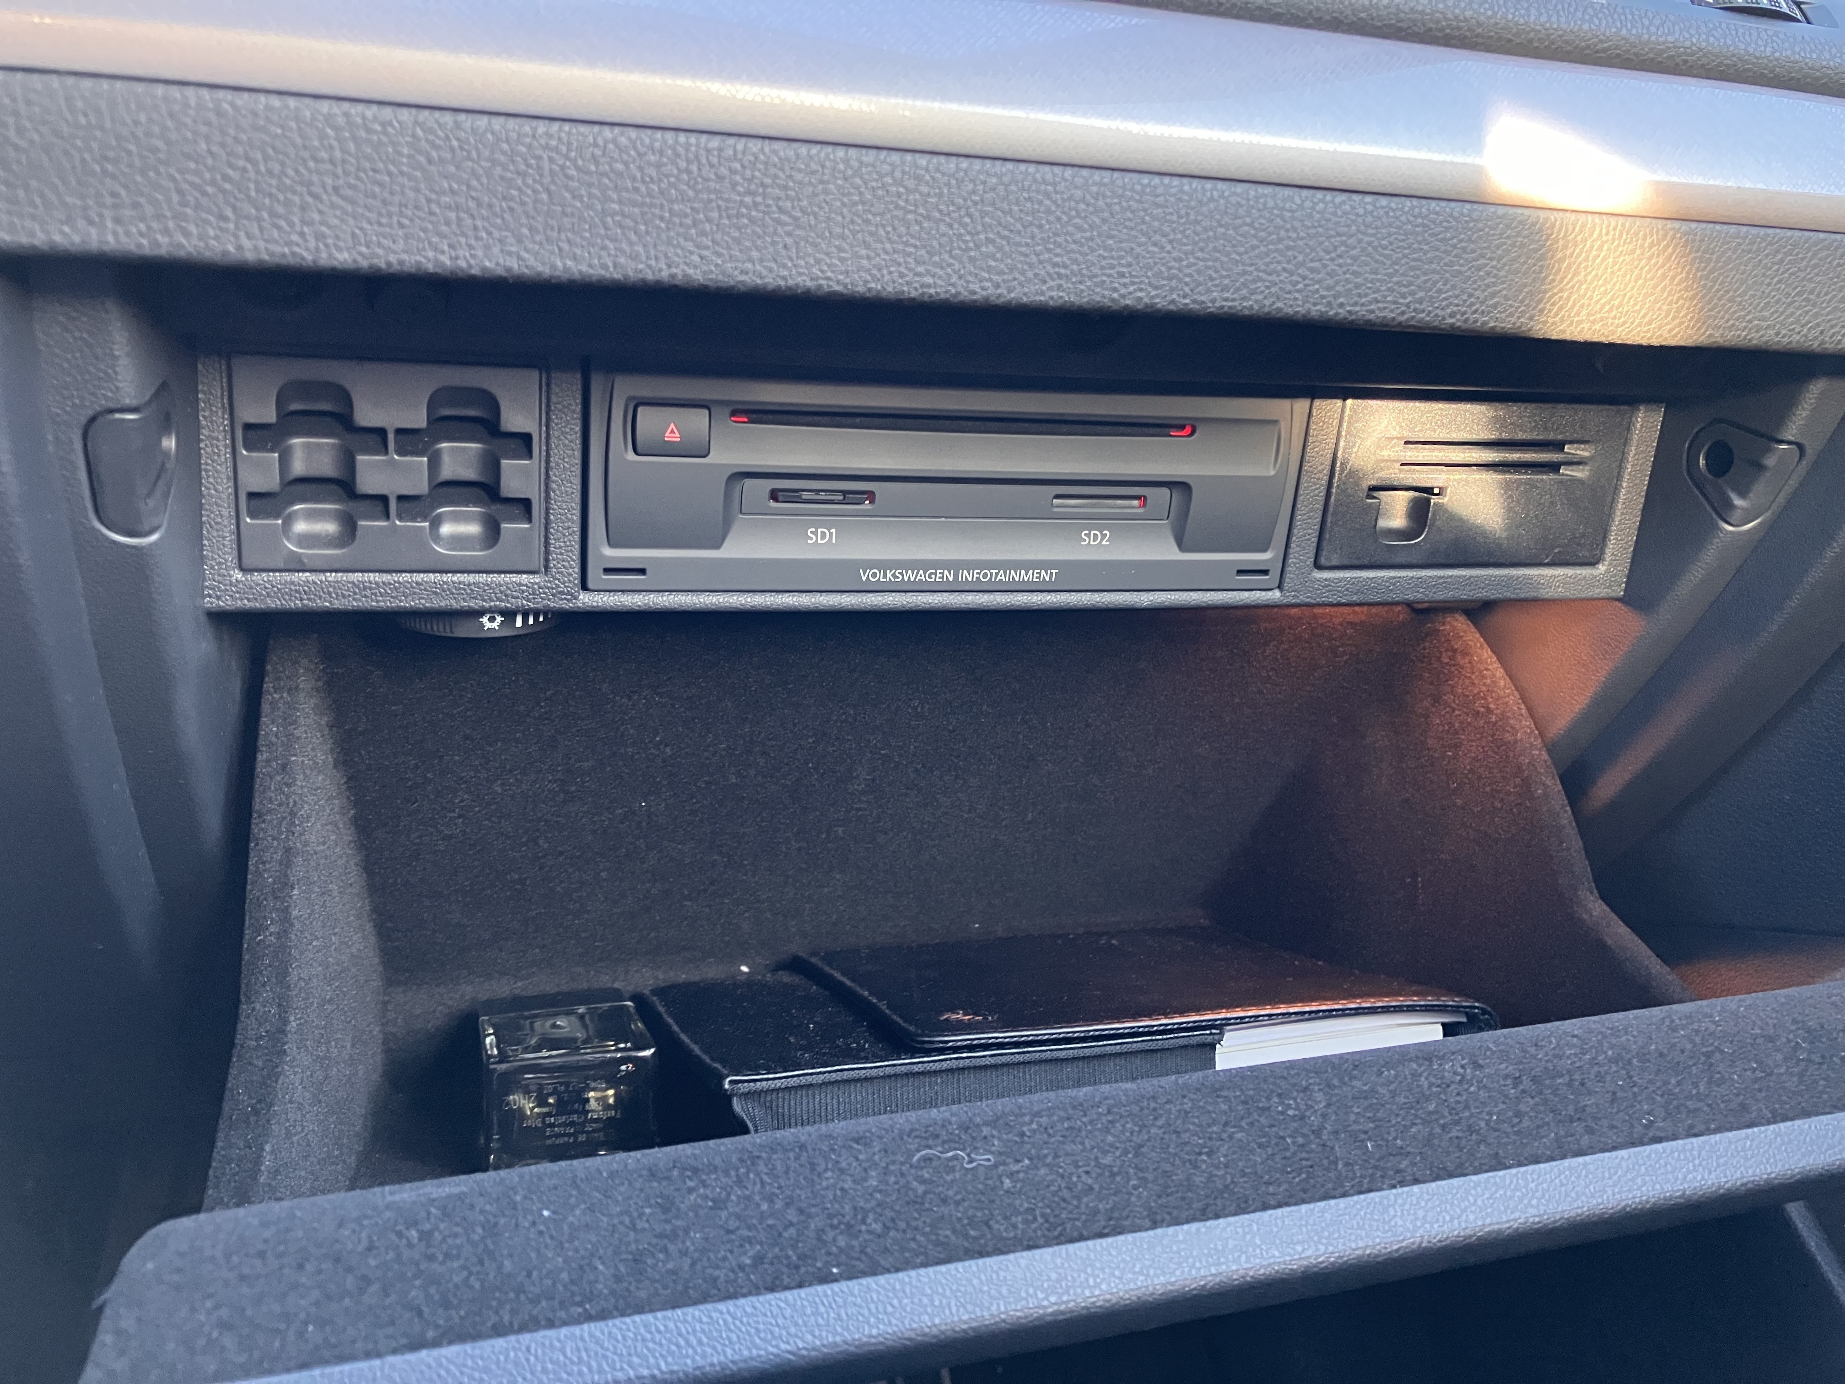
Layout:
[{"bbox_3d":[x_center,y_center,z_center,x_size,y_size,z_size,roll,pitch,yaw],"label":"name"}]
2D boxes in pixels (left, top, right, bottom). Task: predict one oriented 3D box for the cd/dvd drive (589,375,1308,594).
[{"bbox_3d":[-0.008,-0.070,0.426,0.187,0.054,0.130,-2,18,-20],"label":"cd/dvd drive"}]

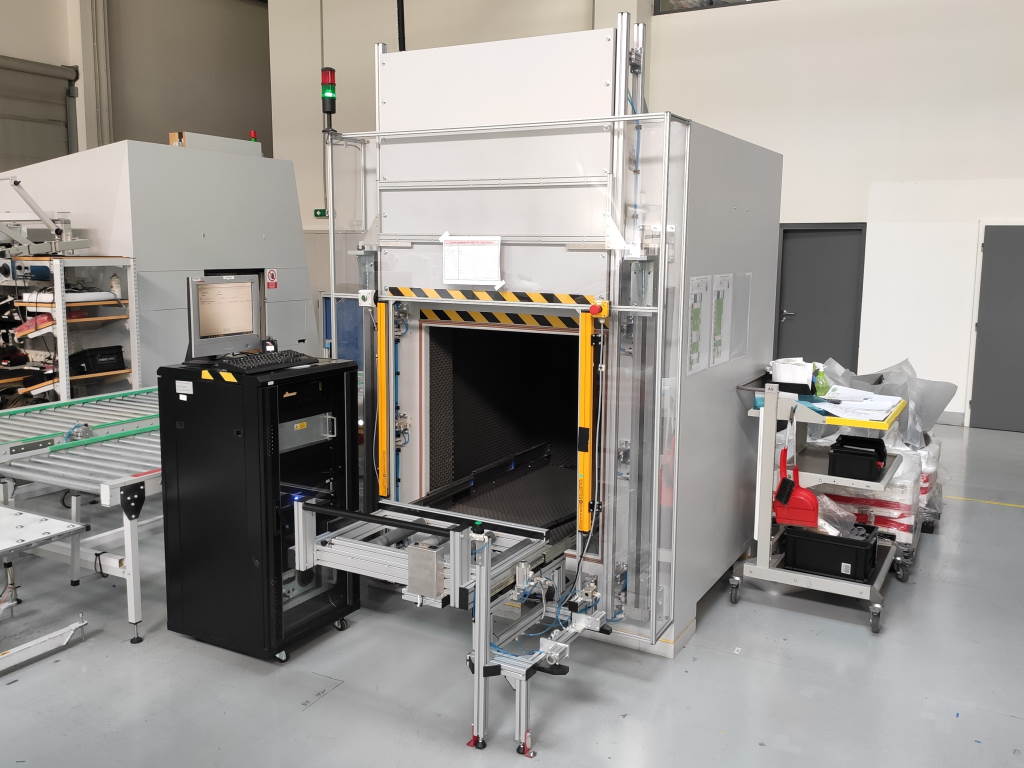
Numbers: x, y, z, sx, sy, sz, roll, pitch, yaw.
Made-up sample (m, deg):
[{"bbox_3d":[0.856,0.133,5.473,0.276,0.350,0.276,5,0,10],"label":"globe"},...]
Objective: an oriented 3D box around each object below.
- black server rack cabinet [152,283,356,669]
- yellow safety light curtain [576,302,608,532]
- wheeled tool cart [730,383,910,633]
[{"bbox_3d":[-1.153,0.344,3.560,0.616,1.653,0.610,5,10,28],"label":"black server rack cabinet"},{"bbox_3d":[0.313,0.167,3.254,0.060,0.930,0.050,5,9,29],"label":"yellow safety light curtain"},{"bbox_3d":[1.638,0.543,4.018,0.670,1.140,0.810,6,9,32],"label":"wheeled tool cart"}]

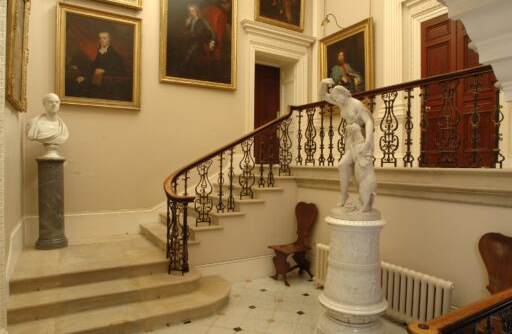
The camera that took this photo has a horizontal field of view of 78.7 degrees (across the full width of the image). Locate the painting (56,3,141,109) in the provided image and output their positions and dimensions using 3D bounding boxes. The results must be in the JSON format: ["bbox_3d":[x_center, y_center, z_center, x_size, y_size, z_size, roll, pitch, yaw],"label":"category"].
[{"bbox_3d":[-2.350,-1.640,4.740,1.145,1.430,0.080,0,1,-28],"label":"painting"}]

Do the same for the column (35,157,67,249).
[{"bbox_3d":[-2.780,0.478,4.240,0.375,1.190,0.375,0,0,-28],"label":"column"}]

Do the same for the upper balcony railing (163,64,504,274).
[{"bbox_3d":[0.450,0.190,3.240,2.150,2.080,2.700,0,0,-29],"label":"upper balcony railing"}]

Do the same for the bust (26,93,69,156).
[{"bbox_3d":[-2.820,-0.554,4.220,0.480,0.880,0.300,0,1,-40],"label":"bust"}]

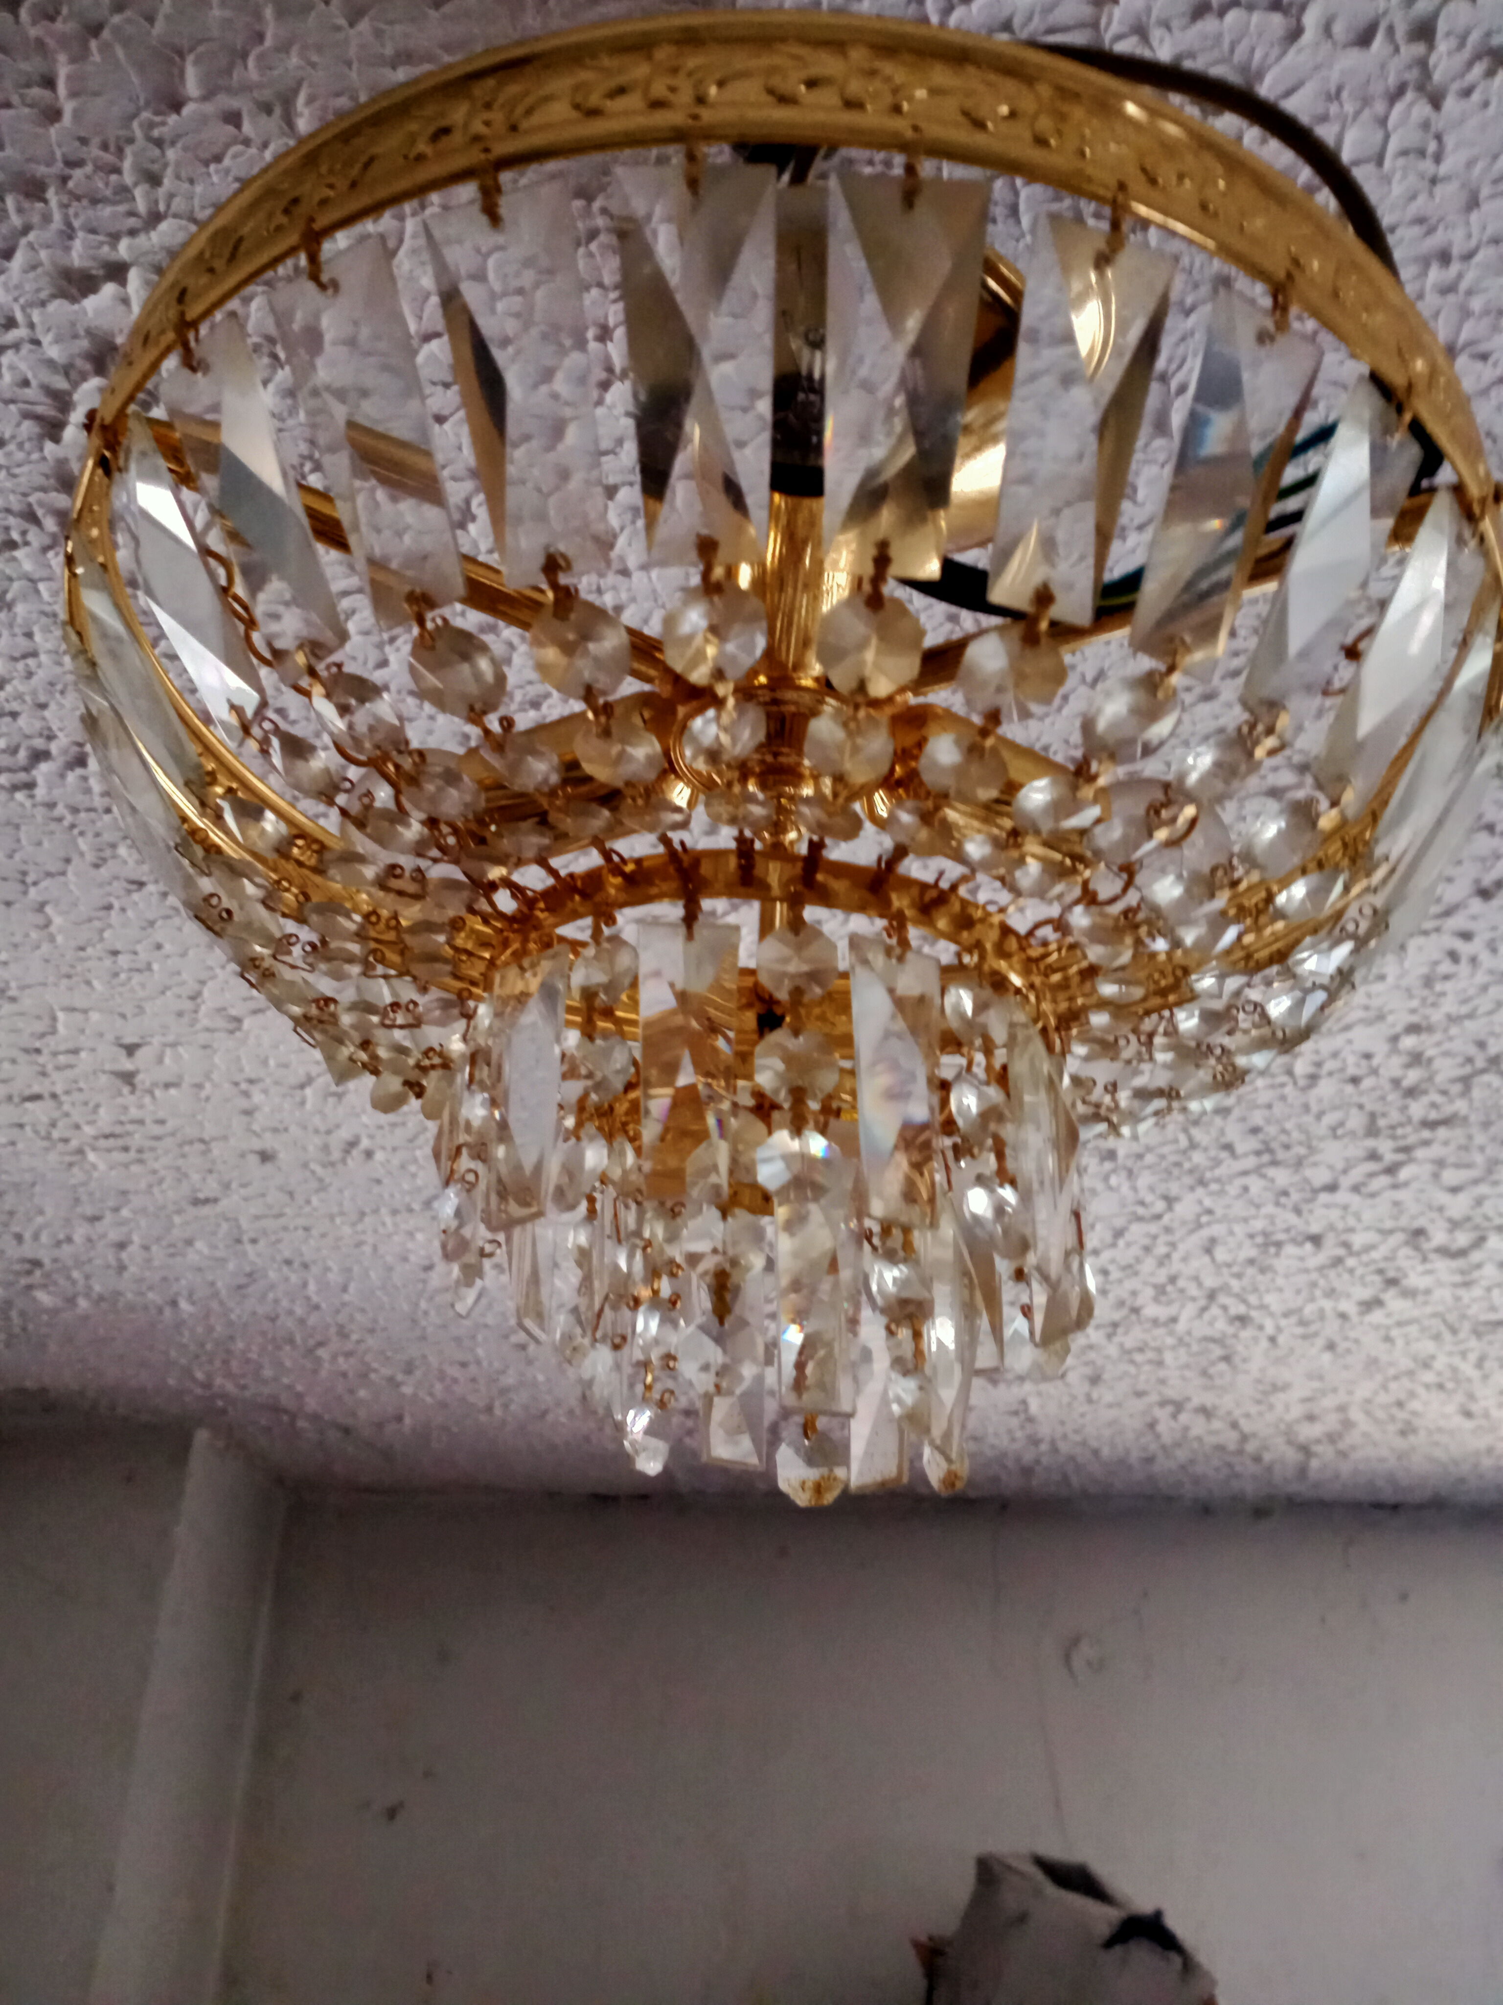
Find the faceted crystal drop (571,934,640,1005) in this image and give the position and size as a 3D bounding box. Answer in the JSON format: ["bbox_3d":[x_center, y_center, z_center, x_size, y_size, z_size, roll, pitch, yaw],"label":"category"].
[{"bbox_3d":[-0.026,-0.006,0.284,0.014,0.014,0.007,-10,-29,25],"label":"faceted crystal drop"}]

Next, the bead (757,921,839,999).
[{"bbox_3d":[0.008,-0.007,0.278,0.014,0.014,0.007,5,-26,-4],"label":"bead"}]

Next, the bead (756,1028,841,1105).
[{"bbox_3d":[0.007,0.011,0.269,0.014,0.014,0.007,6,-26,-4],"label":"bead"}]

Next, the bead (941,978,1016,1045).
[{"bbox_3d":[0.041,0.002,0.288,0.014,0.014,0.007,22,-32,-33],"label":"bead"}]

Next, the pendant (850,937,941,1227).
[{"bbox_3d":[0.025,0.013,0.273,0.016,0.050,0.007,13,-28,-19],"label":"pendant"}]

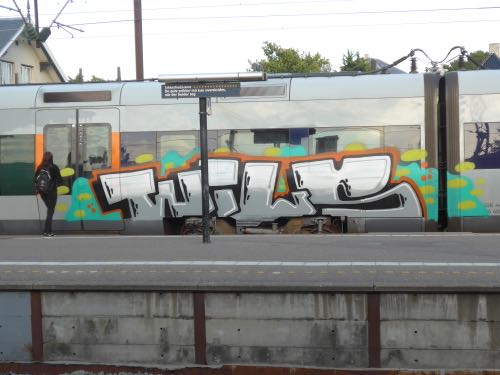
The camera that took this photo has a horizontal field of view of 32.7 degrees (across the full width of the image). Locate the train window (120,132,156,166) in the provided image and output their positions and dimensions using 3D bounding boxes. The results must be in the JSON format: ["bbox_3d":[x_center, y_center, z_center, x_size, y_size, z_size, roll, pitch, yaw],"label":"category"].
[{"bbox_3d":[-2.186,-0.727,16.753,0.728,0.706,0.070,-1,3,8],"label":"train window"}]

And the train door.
[{"bbox_3d":[-3.402,-0.359,16.956,1.778,2.423,0.100,-1,3,8],"label":"train door"}]

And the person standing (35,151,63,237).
[{"bbox_3d":[-3.971,0.135,16.732,0.500,1.660,0.450,1,3,36],"label":"person standing"}]

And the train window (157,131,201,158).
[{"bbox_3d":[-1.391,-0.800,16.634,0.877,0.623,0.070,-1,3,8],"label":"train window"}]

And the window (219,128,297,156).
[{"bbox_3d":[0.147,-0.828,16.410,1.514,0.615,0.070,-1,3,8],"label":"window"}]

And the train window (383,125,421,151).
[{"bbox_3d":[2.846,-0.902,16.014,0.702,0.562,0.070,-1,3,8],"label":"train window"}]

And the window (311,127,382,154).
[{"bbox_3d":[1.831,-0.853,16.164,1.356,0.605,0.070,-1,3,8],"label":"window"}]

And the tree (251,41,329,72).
[{"bbox_3d":[2.304,-4.067,48.184,5.400,8.435,5.400,-1,3,8],"label":"tree"}]

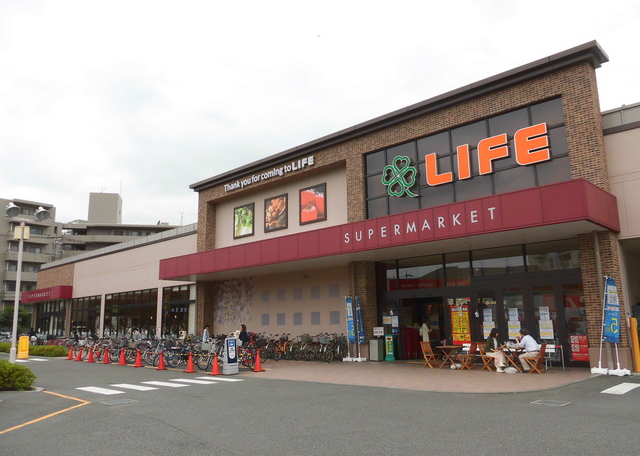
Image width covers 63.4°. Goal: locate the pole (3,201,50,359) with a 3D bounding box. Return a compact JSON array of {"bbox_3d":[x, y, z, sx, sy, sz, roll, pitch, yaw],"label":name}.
[{"bbox_3d":[-9.427,2.008,16.203,0.450,5.450,1.250,-11,-14,43],"label":"pole"}]

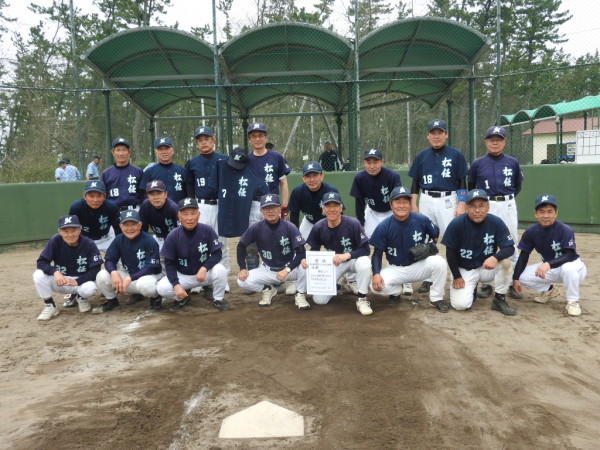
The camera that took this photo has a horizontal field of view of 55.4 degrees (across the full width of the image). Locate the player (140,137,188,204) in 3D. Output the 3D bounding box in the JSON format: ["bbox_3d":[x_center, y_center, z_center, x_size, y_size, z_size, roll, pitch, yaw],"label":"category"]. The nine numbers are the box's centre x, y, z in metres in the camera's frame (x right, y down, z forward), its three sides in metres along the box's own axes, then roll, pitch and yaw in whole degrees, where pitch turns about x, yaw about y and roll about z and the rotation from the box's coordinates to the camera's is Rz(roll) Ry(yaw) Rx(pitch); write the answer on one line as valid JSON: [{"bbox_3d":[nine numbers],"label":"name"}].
[{"bbox_3d":[-1.444,-0.107,6.107,0.532,1.655,0.355,-2,6,-7],"label":"player"}]

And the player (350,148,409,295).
[{"bbox_3d":[0.804,-0.030,5.788,0.600,1.454,0.580,-1,7,5],"label":"player"}]

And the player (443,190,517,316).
[{"bbox_3d":[1.585,0.209,5.164,0.700,1.080,0.740,0,7,10],"label":"player"}]

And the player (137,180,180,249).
[{"bbox_3d":[-1.413,0.152,5.802,0.550,1.216,0.680,-3,7,-8],"label":"player"}]

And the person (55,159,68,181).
[{"bbox_3d":[-6.766,-1.043,16.217,0.374,1.596,0.492,3,7,33],"label":"person"}]

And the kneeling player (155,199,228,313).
[{"bbox_3d":[-1.017,0.261,5.524,0.660,1.042,0.680,-2,7,-6],"label":"kneeling player"}]

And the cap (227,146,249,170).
[{"bbox_3d":[-0.614,-0.664,5.710,0.190,0.150,0.260,-1,45,4],"label":"cap"}]

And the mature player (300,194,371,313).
[{"bbox_3d":[0.343,0.220,5.394,0.650,1.074,0.847,-1,6,0],"label":"mature player"}]

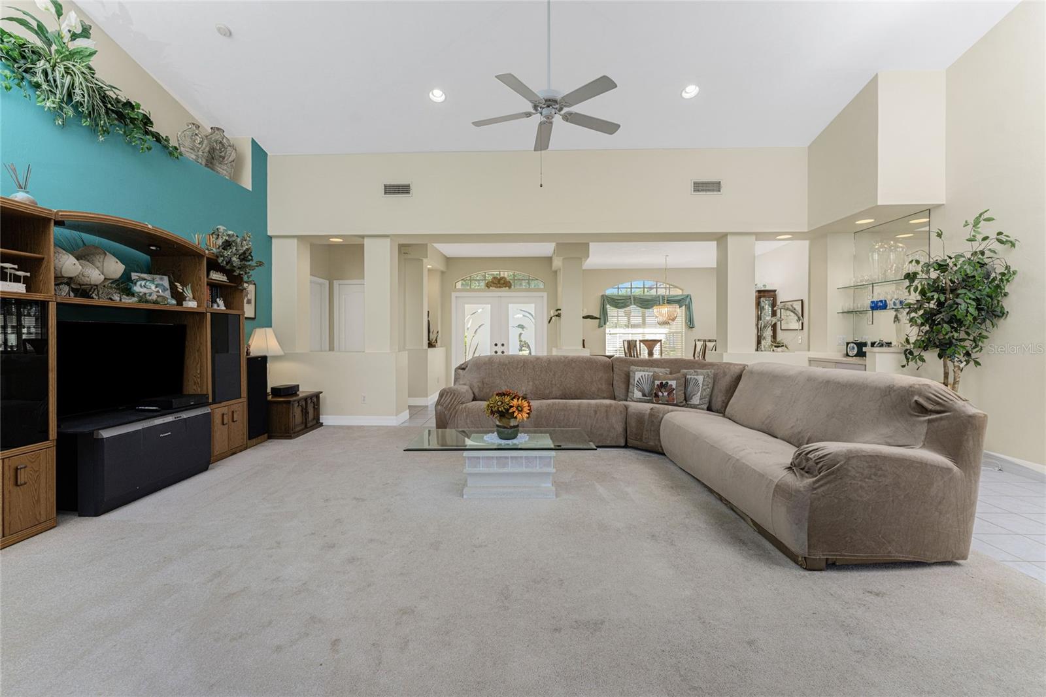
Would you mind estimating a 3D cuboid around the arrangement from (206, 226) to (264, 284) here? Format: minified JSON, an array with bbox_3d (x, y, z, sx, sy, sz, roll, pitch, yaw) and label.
[{"bbox_3d":[-2.890,-0.930,4.100,0.480,0.570,0.500,0,0,1],"label":"arrangement"}]

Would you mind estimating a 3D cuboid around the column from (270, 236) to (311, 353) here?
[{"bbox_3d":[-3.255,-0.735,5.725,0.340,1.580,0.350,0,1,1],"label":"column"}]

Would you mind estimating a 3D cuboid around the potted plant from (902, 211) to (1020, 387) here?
[{"bbox_3d":[3.550,-0.030,3.330,0.780,2.160,0.750,0,0,1],"label":"potted plant"}]

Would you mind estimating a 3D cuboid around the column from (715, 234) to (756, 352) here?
[{"bbox_3d":[2.950,-0.740,5.665,0.370,1.590,0.360,0,0,1],"label":"column"}]

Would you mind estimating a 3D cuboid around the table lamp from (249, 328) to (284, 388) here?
[{"bbox_3d":[-3.210,0.155,5.100,0.400,0.810,0.400,0,0,1],"label":"table lamp"}]

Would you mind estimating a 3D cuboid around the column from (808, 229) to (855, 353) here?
[{"bbox_3d":[4.178,-0.735,5.515,0.360,1.560,0.360,0,1,1],"label":"column"}]

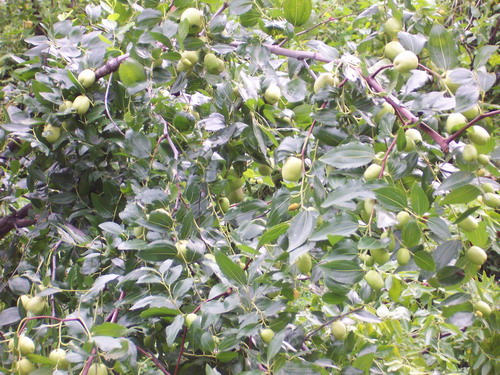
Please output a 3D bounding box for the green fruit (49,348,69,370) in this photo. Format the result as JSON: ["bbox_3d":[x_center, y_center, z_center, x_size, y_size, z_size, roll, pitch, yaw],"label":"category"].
[{"bbox_3d":[-0.216,0.194,2.150,0.023,0.025,0.023,0,6,0],"label":"green fruit"}]

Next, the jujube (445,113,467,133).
[{"bbox_3d":[0.237,-0.074,2.200,0.022,0.025,0.022,-6,0,0],"label":"jujube"}]

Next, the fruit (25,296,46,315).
[{"bbox_3d":[-0.258,0.142,2.300,0.021,0.025,0.021,37,9,0],"label":"fruit"}]

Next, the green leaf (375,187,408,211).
[{"bbox_3d":[0.161,0.013,2.170,0.046,0.008,0.026,33,56,17],"label":"green leaf"}]

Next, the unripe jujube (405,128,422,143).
[{"bbox_3d":[0.188,-0.060,2.200,0.017,0.021,0.017,-41,-18,0],"label":"unripe jujube"}]

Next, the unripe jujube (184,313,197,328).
[{"bbox_3d":[-0.069,0.153,2.200,0.015,0.020,0.015,0,6,0],"label":"unripe jujube"}]

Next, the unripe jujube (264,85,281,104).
[{"bbox_3d":[0.027,-0.112,2.300,0.019,0.024,0.019,0,6,0],"label":"unripe jujube"}]

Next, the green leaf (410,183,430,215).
[{"bbox_3d":[0.197,0.013,2.200,0.022,0.040,0.007,-11,-10,-8],"label":"green leaf"}]

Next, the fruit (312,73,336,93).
[{"bbox_3d":[0.090,-0.126,2.300,0.024,0.029,0.024,37,9,0],"label":"fruit"}]

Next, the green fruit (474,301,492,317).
[{"bbox_3d":[0.288,0.149,2.350,0.024,0.017,0.017,37,0,-3],"label":"green fruit"}]

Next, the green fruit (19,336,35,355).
[{"bbox_3d":[-0.255,0.181,2.180,0.018,0.021,0.018,-18,6,0],"label":"green fruit"}]

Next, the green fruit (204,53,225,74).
[{"bbox_3d":[-0.045,-0.153,2.360,0.022,0.027,0.022,-24,9,0],"label":"green fruit"}]

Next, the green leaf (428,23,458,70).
[{"bbox_3d":[0.233,-0.170,2.300,0.035,0.058,0.008,-13,9,0],"label":"green leaf"}]

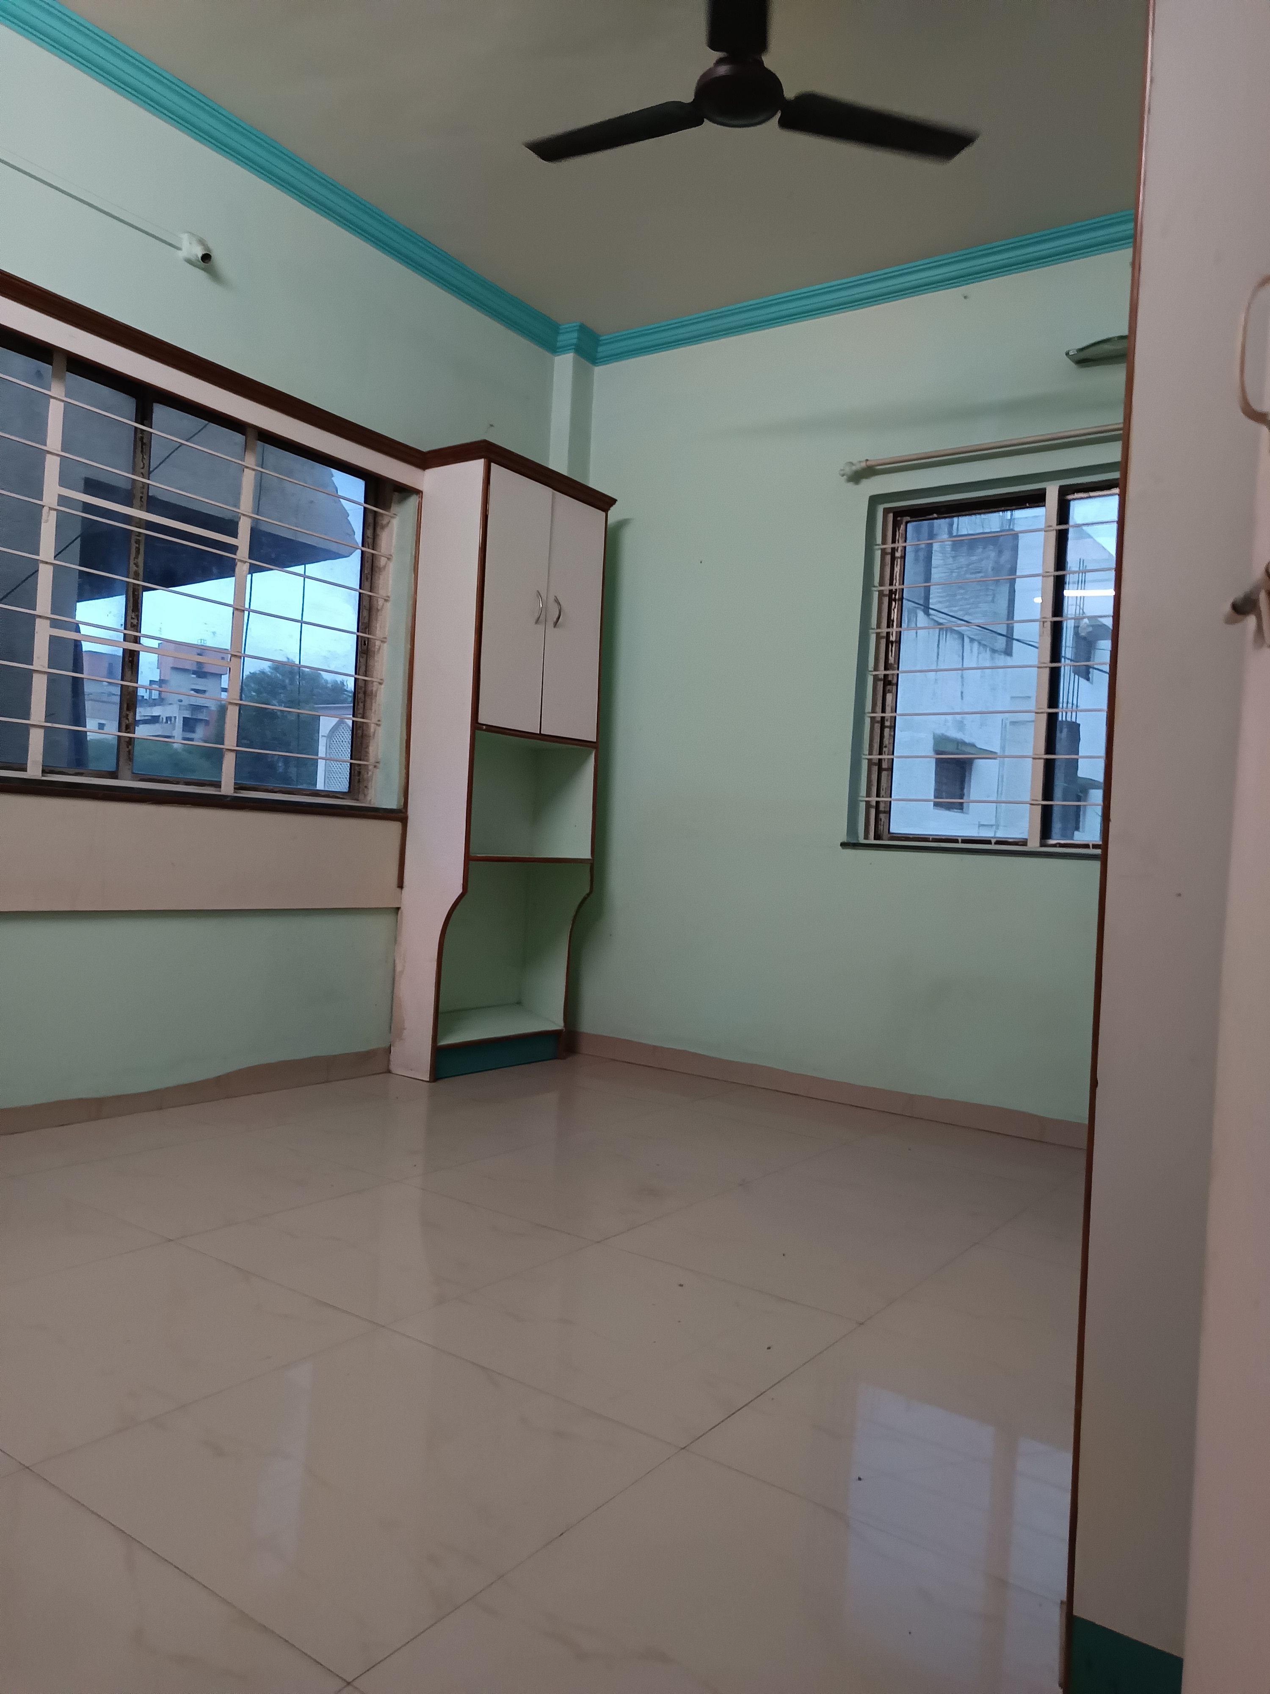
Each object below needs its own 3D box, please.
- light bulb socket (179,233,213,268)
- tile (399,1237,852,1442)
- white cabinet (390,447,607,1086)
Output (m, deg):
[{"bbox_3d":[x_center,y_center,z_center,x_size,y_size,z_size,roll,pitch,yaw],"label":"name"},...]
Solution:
[{"bbox_3d":[-1.236,-1.691,3.326,0.075,0.075,0.060,3,0,35],"label":"light bulb socket"},{"bbox_3d":[-0.006,0.823,2.043,0.578,0.017,0.578,3,0,35],"label":"tile"},{"bbox_3d":[-0.466,-0.261,4.320,0.309,2.148,0.726,3,0,35],"label":"white cabinet"}]

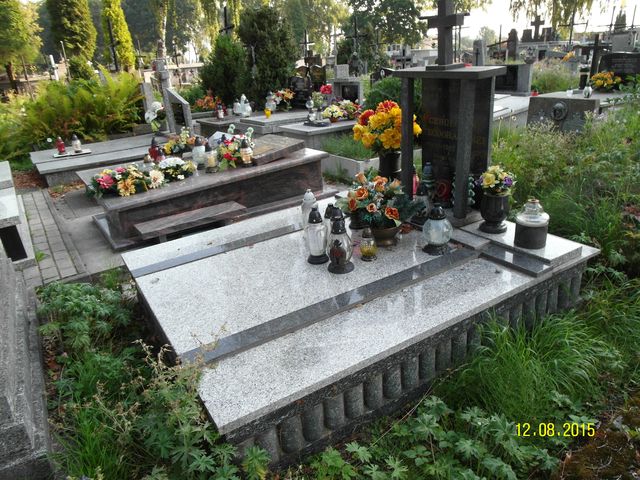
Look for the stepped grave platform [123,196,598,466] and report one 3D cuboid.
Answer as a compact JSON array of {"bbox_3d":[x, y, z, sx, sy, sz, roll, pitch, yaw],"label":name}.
[{"bbox_3d":[0.132,0.171,2.446,1.990,0.335,1.610,-17,26,-28],"label":"stepped grave platform"}]

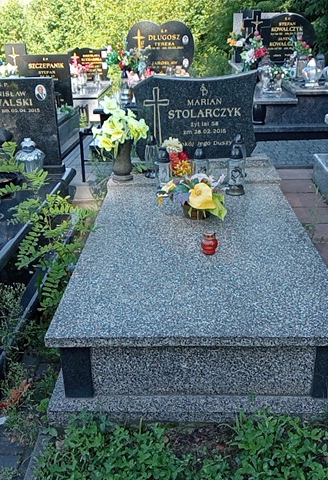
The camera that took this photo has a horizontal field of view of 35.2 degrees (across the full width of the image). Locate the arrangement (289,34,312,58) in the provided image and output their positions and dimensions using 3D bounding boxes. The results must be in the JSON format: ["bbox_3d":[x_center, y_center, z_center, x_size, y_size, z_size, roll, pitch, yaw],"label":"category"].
[{"bbox_3d":[1.456,-2.065,5.523,0.251,0.257,0.228,-1,24,2],"label":"arrangement"}]

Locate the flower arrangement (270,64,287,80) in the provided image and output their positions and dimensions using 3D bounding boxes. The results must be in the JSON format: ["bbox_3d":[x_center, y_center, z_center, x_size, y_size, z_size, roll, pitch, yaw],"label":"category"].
[{"bbox_3d":[1.390,-1.997,6.227,0.195,0.194,0.183,0,24,3],"label":"flower arrangement"}]

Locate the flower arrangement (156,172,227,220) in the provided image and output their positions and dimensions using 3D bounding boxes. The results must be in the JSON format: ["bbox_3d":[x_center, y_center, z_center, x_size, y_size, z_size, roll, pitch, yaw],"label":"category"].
[{"bbox_3d":[0.178,-0.273,3.079,0.399,0.233,0.314,0,24,3],"label":"flower arrangement"}]

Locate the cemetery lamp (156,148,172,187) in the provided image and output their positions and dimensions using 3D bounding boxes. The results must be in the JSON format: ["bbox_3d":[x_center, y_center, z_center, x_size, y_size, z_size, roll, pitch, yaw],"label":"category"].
[{"bbox_3d":[0.004,-0.491,3.520,0.086,0.274,0.086,0,24,3],"label":"cemetery lamp"}]

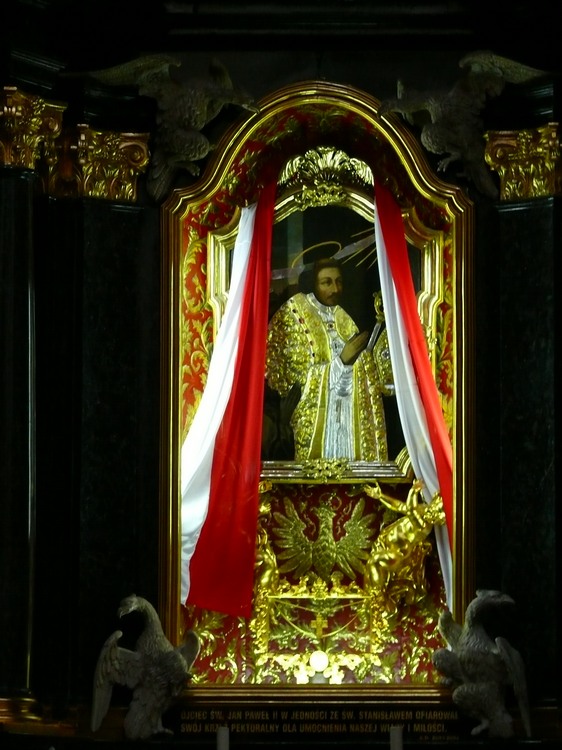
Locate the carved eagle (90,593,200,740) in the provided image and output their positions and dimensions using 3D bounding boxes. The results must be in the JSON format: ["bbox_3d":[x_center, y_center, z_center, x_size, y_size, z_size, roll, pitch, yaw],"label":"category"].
[{"bbox_3d":[-0.597,1.283,13.350,0.380,0.650,0.460,-7,-10,42],"label":"carved eagle"}]

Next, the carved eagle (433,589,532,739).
[{"bbox_3d":[0.887,1.270,13.350,0.380,0.650,0.430,7,-10,-42],"label":"carved eagle"}]

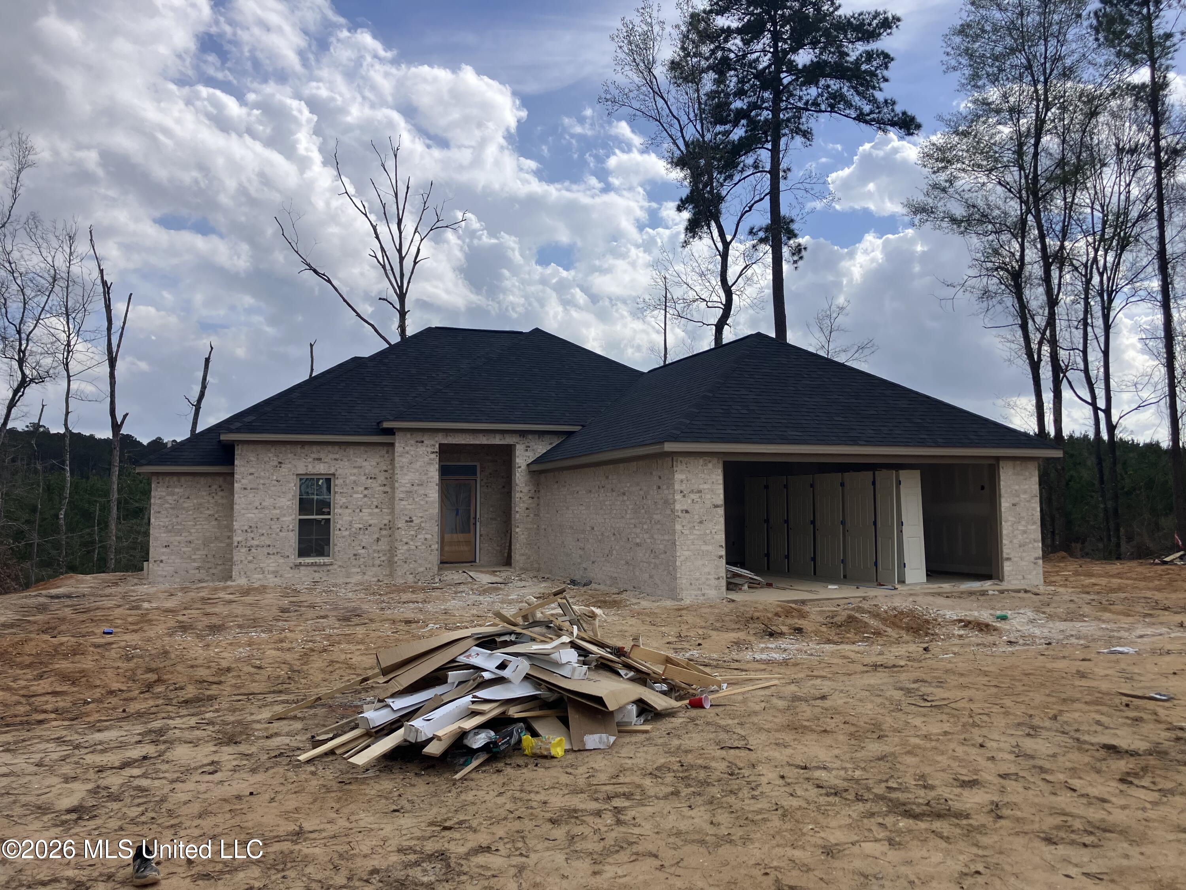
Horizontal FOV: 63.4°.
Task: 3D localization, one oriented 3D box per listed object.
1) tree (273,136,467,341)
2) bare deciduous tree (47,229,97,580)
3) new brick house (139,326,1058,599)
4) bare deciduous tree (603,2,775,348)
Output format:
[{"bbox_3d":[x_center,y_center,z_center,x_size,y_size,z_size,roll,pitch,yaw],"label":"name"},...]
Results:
[{"bbox_3d":[-9.800,-4.339,42.375,8.200,18.890,7.500,0,-4,0],"label":"tree"},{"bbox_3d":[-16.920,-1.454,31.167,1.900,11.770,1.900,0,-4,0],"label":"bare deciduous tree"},{"bbox_3d":[-2.538,-0.262,24.465,16.620,6.770,20.200,1,-4,-19],"label":"new brick house"},{"bbox_3d":[4.519,-8.293,44.630,8.200,26.680,8.200,0,-4,0],"label":"bare deciduous tree"}]

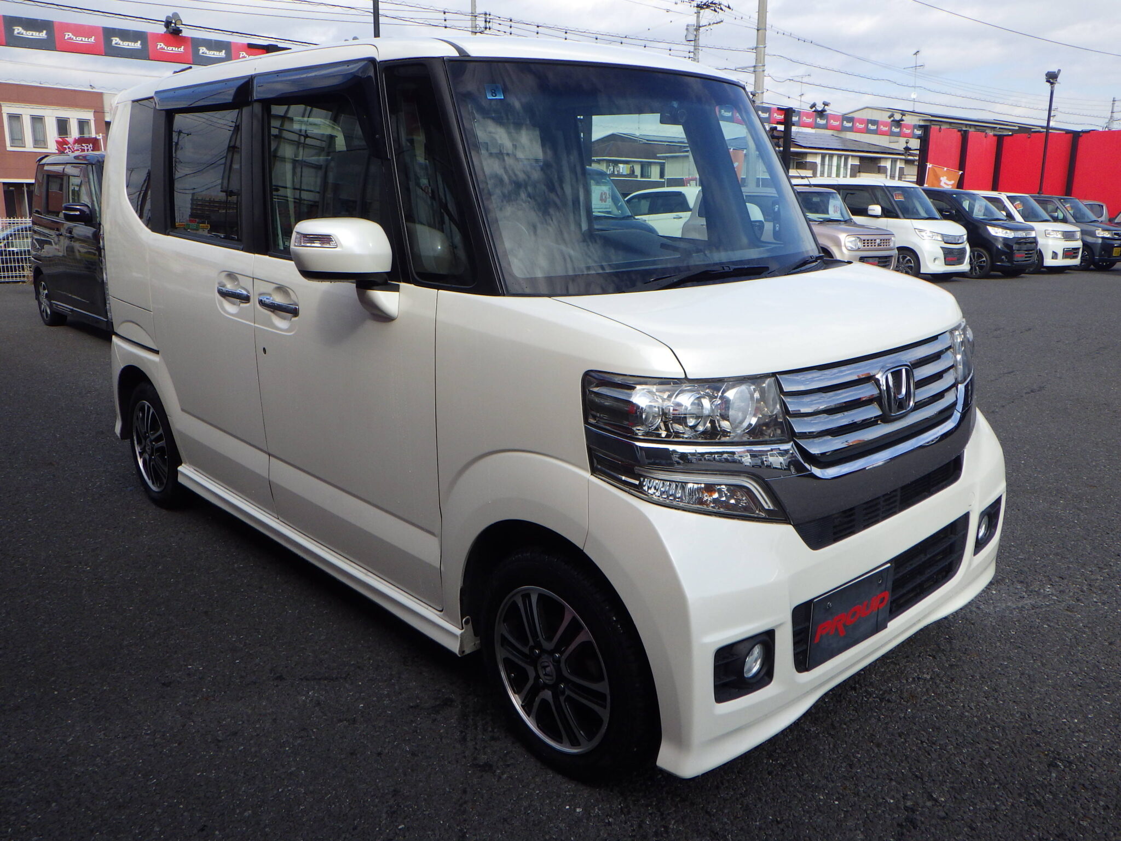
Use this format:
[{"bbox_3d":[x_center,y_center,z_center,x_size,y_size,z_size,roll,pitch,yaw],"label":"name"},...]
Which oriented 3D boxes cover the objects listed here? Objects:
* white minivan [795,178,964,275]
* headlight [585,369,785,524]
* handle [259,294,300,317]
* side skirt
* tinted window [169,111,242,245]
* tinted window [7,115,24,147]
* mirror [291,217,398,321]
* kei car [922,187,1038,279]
[{"bbox_3d":[5.534,-3.439,16.361,1.475,1.735,3.395,-10,16,-38],"label":"white minivan"},{"bbox_3d":[0.262,0.059,1.848,0.335,0.320,0.315,-13,19,-41],"label":"headlight"},{"bbox_3d":[-0.861,-0.349,2.763,0.050,0.045,0.238,-13,20,-42],"label":"handle"},{"bbox_3d":[-0.873,0.387,3.019,0.090,0.095,1.870,-13,20,-42],"label":"side skirt"},{"bbox_3d":[-1.203,-0.834,3.062,0.050,0.450,0.590,-5,14,-43],"label":"tinted window"},{"bbox_3d":[-20.431,-10.853,34.000,0.120,1.250,0.660,9,16,29],"label":"tinted window"},{"bbox_3d":[-0.502,-0.351,2.133,0.225,0.250,0.170,-13,19,-41],"label":"mirror"},{"bbox_3d":[7.347,-3.679,17.663,1.475,1.650,3.395,-10,16,-39],"label":"kei car"}]

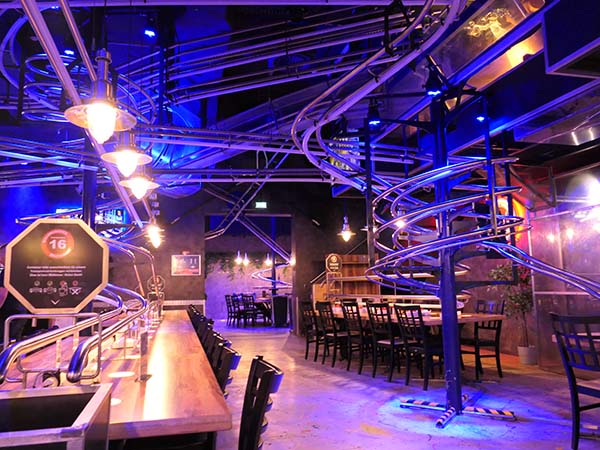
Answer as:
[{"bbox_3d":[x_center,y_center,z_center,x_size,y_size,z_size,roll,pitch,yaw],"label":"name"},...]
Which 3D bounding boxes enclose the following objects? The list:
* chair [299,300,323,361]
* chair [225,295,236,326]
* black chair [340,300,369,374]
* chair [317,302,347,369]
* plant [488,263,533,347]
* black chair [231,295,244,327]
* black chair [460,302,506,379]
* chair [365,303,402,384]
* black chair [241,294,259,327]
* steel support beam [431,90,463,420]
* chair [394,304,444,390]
[{"bbox_3d":[0.296,1.686,7.500,0.480,0.930,0.420,4,-9,-27],"label":"chair"},{"bbox_3d":[-2.029,2.627,14.248,0.480,0.930,0.420,4,-9,-28],"label":"chair"},{"bbox_3d":[0.862,1.538,6.442,0.480,0.930,0.420,4,-9,-27],"label":"black chair"},{"bbox_3d":[0.561,1.613,6.979,0.480,0.930,0.420,4,-9,-27],"label":"chair"},{"bbox_3d":[3.204,1.220,7.222,0.580,1.280,0.520,-5,-9,28],"label":"plant"},{"bbox_3d":[-1.776,2.586,13.964,0.480,0.930,0.420,5,-9,-34],"label":"black chair"},{"bbox_3d":[2.319,1.471,6.030,0.480,0.930,0.420,3,-9,-25],"label":"black chair"},{"bbox_3d":[1.150,1.465,5.928,0.480,0.930,0.420,4,-9,-27],"label":"chair"},{"bbox_3d":[-1.369,2.548,13.705,0.420,0.930,0.480,-6,-9,35],"label":"black chair"},{"bbox_3d":[1.427,0.214,4.561,0.130,3.034,0.130,-5,-9,28],"label":"steel support beam"},{"bbox_3d":[1.443,1.394,5.423,0.480,0.930,0.420,4,-9,-27],"label":"chair"}]

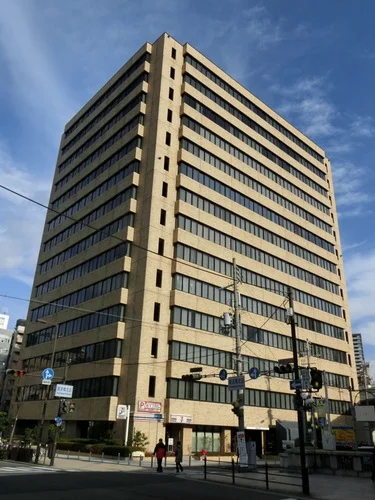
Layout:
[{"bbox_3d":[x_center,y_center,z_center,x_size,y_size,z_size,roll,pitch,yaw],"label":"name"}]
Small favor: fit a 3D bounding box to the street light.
[{"bbox_3d":[-8.781,8.775,26.349,0.230,8.366,0.230,2,-23,0],"label":"street light"}]

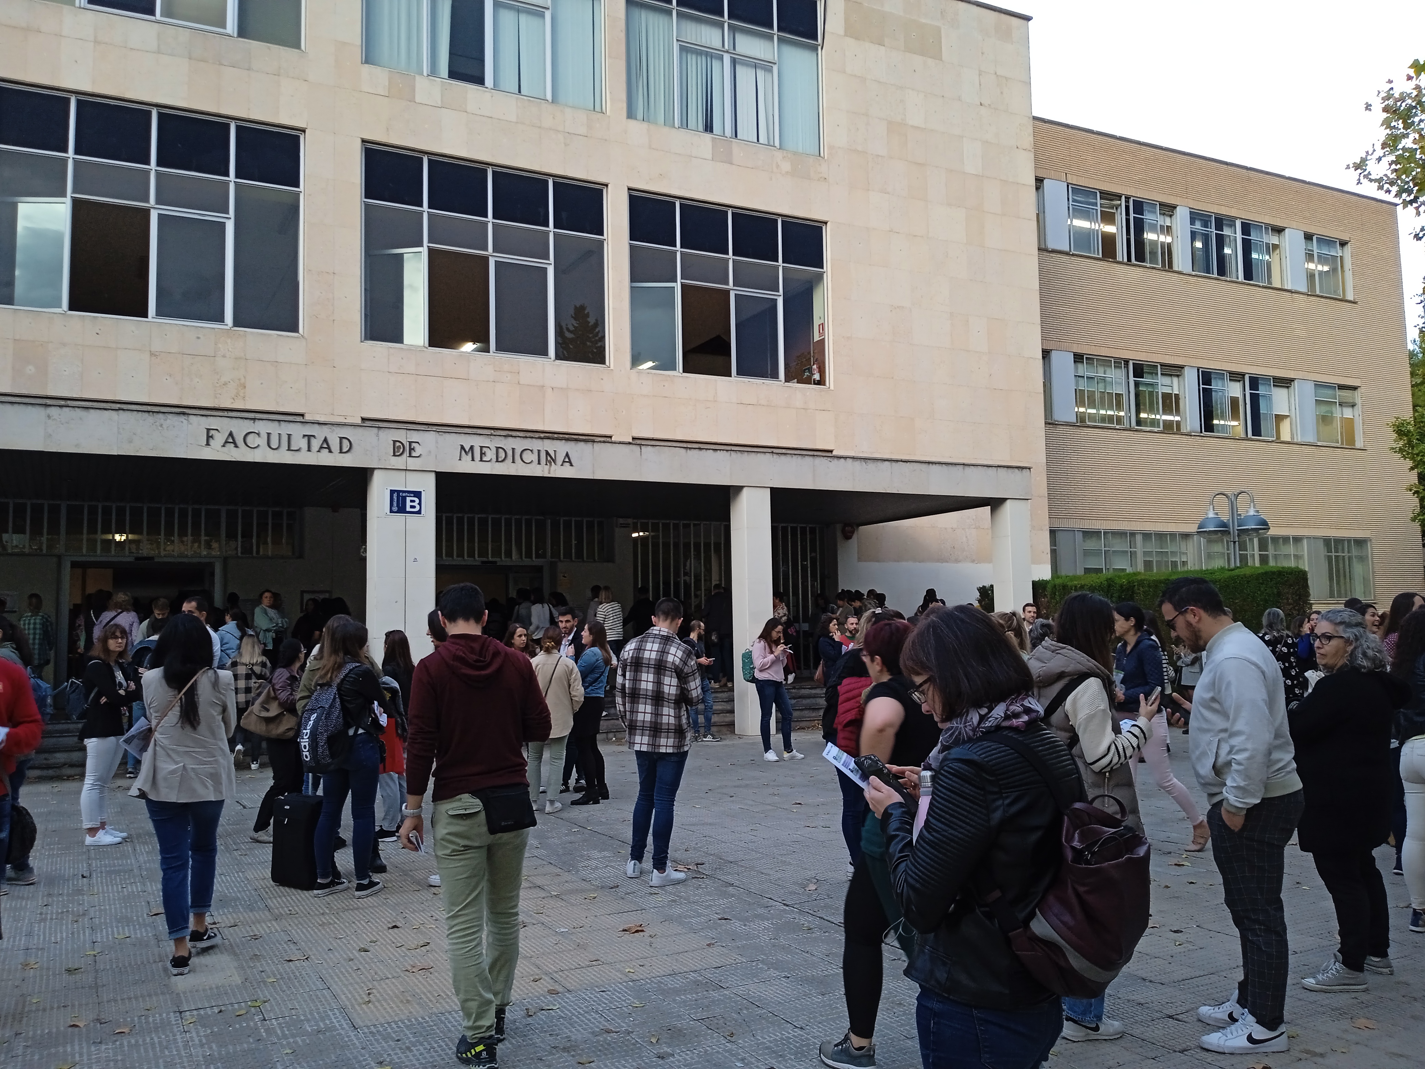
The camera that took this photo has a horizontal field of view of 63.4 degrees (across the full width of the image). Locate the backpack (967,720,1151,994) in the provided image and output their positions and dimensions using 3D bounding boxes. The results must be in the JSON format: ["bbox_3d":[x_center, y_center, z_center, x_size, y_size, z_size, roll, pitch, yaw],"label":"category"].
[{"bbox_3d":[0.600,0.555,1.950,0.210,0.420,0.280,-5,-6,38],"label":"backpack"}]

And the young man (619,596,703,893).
[{"bbox_3d":[-0.345,1.266,7.280,0.530,1.740,0.380,-1,-5,5],"label":"young man"}]

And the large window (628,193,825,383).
[{"bbox_3d":[0.395,-4.888,23.483,4.522,3.528,0.200,1,-5,-26],"label":"large window"}]

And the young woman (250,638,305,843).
[{"bbox_3d":[-3.334,1.567,8.895,0.520,1.520,0.450,1,-5,-25],"label":"young woman"}]

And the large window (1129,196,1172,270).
[{"bbox_3d":[12.213,-8.374,32.075,1.693,1.825,0.150,1,-5,-27],"label":"large window"}]

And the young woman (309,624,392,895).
[{"bbox_3d":[-2.240,1.344,7.125,0.460,1.687,0.370,-5,-6,40],"label":"young woman"}]

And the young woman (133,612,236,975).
[{"bbox_3d":[-2.614,1.232,5.715,0.480,1.694,0.360,0,-5,-13],"label":"young woman"}]

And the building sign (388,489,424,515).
[{"bbox_3d":[-4.002,-0.416,15.042,0.502,0.345,0.030,1,-5,-26],"label":"building sign"}]

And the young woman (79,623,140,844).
[{"bbox_3d":[-4.708,1.537,9.002,0.360,1.687,0.460,-3,-5,22],"label":"young woman"}]

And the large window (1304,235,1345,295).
[{"bbox_3d":[20.042,-8.756,37.767,1.951,1.986,0.150,1,-5,-26],"label":"large window"}]

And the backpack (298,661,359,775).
[{"bbox_3d":[-2.326,1.133,6.960,0.330,0.540,0.220,-5,-14,40],"label":"backpack"}]

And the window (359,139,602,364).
[{"bbox_3d":[-4.103,-5.049,21.267,4.553,3.518,0.200,1,-5,-26],"label":"window"}]

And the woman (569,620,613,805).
[{"bbox_3d":[-1.131,1.642,10.794,0.370,1.664,0.430,-2,-4,9],"label":"woman"}]

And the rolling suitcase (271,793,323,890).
[{"bbox_3d":[-2.592,1.930,7.302,0.360,0.560,0.220,-4,-5,30],"label":"rolling suitcase"}]

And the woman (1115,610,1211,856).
[{"bbox_3d":[3.032,1.305,7.988,0.700,1.670,0.460,-1,-5,-2],"label":"woman"}]

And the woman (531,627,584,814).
[{"bbox_3d":[-1.419,1.656,10.456,0.460,1.641,0.310,-2,-5,14],"label":"woman"}]

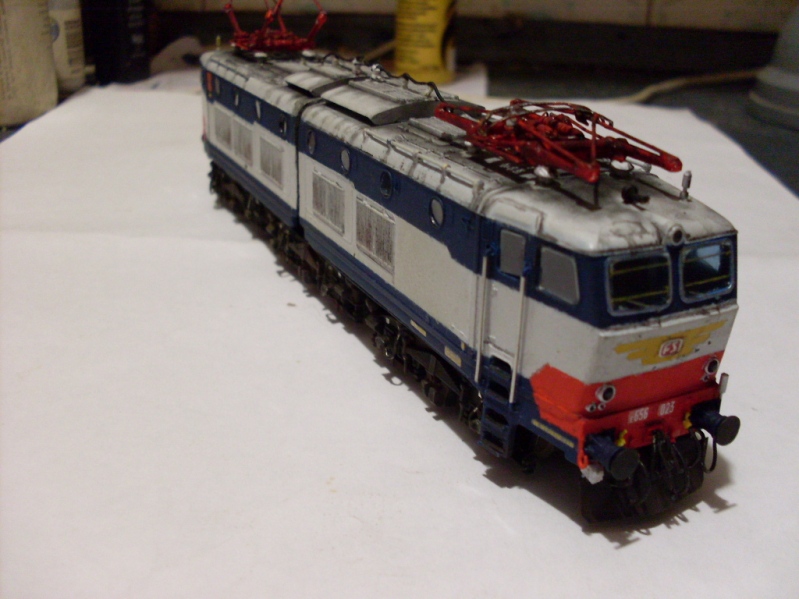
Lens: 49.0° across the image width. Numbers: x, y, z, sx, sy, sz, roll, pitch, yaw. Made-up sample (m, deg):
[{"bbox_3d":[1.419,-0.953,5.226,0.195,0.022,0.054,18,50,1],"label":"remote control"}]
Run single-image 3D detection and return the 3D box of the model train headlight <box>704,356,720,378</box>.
[{"bbox_3d":[0.046,0.010,0.130,0.003,0.003,0.001,-10,26,-25],"label":"model train headlight"}]

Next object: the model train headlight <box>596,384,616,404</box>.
[{"bbox_3d":[0.029,0.013,0.121,0.003,0.003,0.001,-10,26,-25],"label":"model train headlight"}]

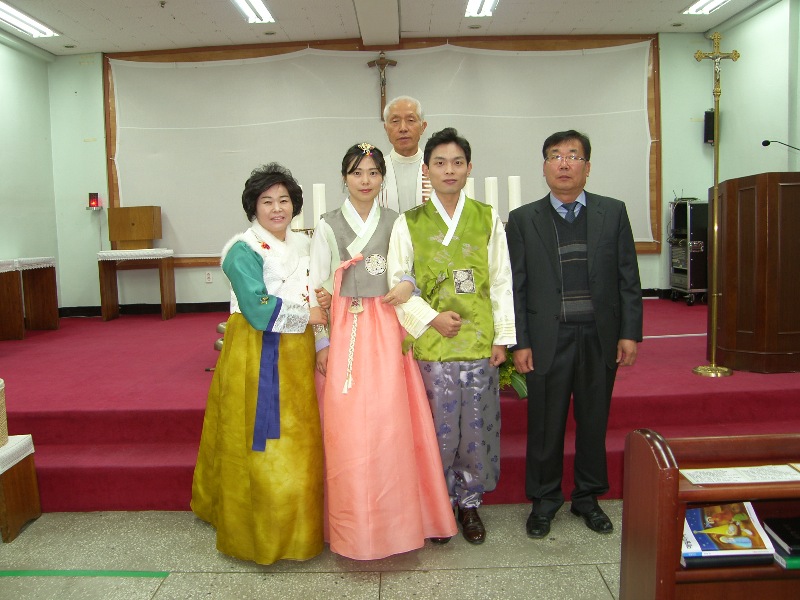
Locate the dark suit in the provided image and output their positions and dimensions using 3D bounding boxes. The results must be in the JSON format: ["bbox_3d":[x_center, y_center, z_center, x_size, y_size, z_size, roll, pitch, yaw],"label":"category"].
[{"bbox_3d":[0.726,0.246,2.717,0.560,1.388,0.320,-1,6,6],"label":"dark suit"}]

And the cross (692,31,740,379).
[{"bbox_3d":[1.768,-0.551,3.620,0.270,1.950,0.240,-1,6,4],"label":"cross"}]

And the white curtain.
[{"bbox_3d":[-0.208,-1.716,7.280,6.150,2.320,0.100,-2,6,1],"label":"white curtain"}]

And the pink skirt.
[{"bbox_3d":[-0.050,0.410,2.699,0.550,1.185,0.500,-2,6,3],"label":"pink skirt"}]

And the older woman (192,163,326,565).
[{"bbox_3d":[-0.586,0.244,2.675,0.510,1.585,0.530,-4,6,-24],"label":"older woman"}]

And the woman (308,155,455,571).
[{"bbox_3d":[-0.072,0.198,2.667,0.580,1.645,0.500,-2,6,3],"label":"woman"}]

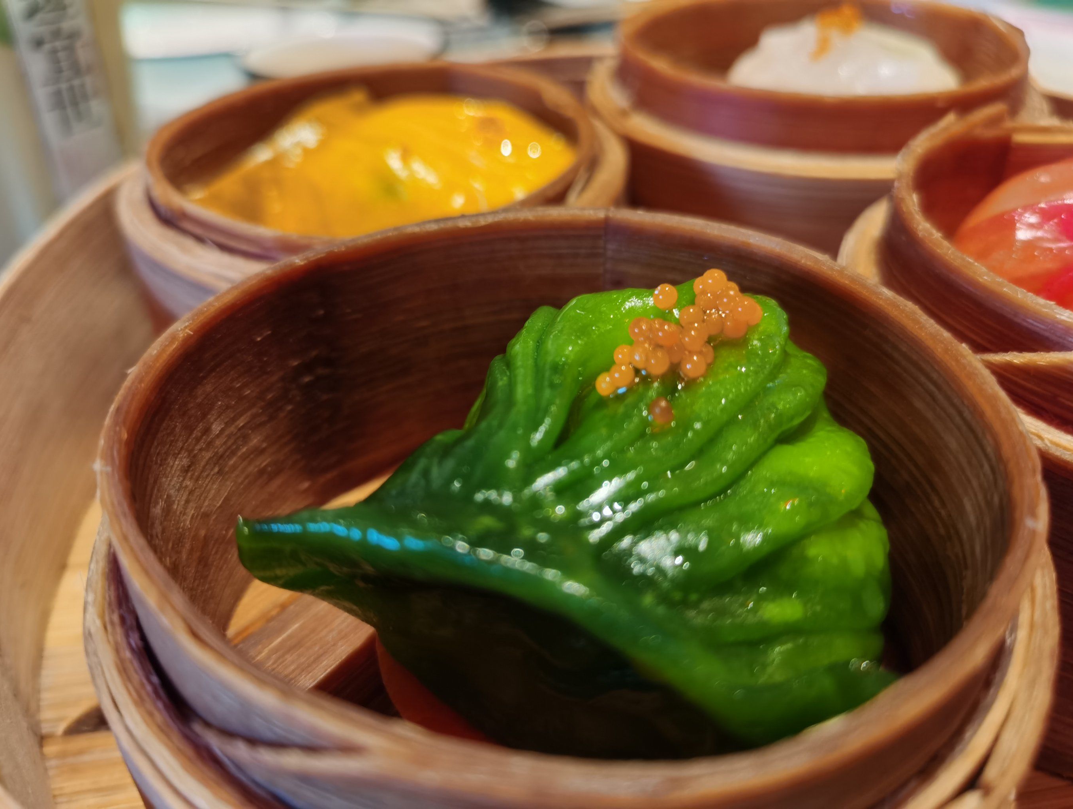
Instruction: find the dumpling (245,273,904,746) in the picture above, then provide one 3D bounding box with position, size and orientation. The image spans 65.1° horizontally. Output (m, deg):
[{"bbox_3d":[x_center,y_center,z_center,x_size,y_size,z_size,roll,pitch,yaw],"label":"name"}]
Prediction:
[{"bbox_3d":[0.005,0.011,0.098,0.068,0.035,0.052,5,38,9],"label":"dumpling"}]

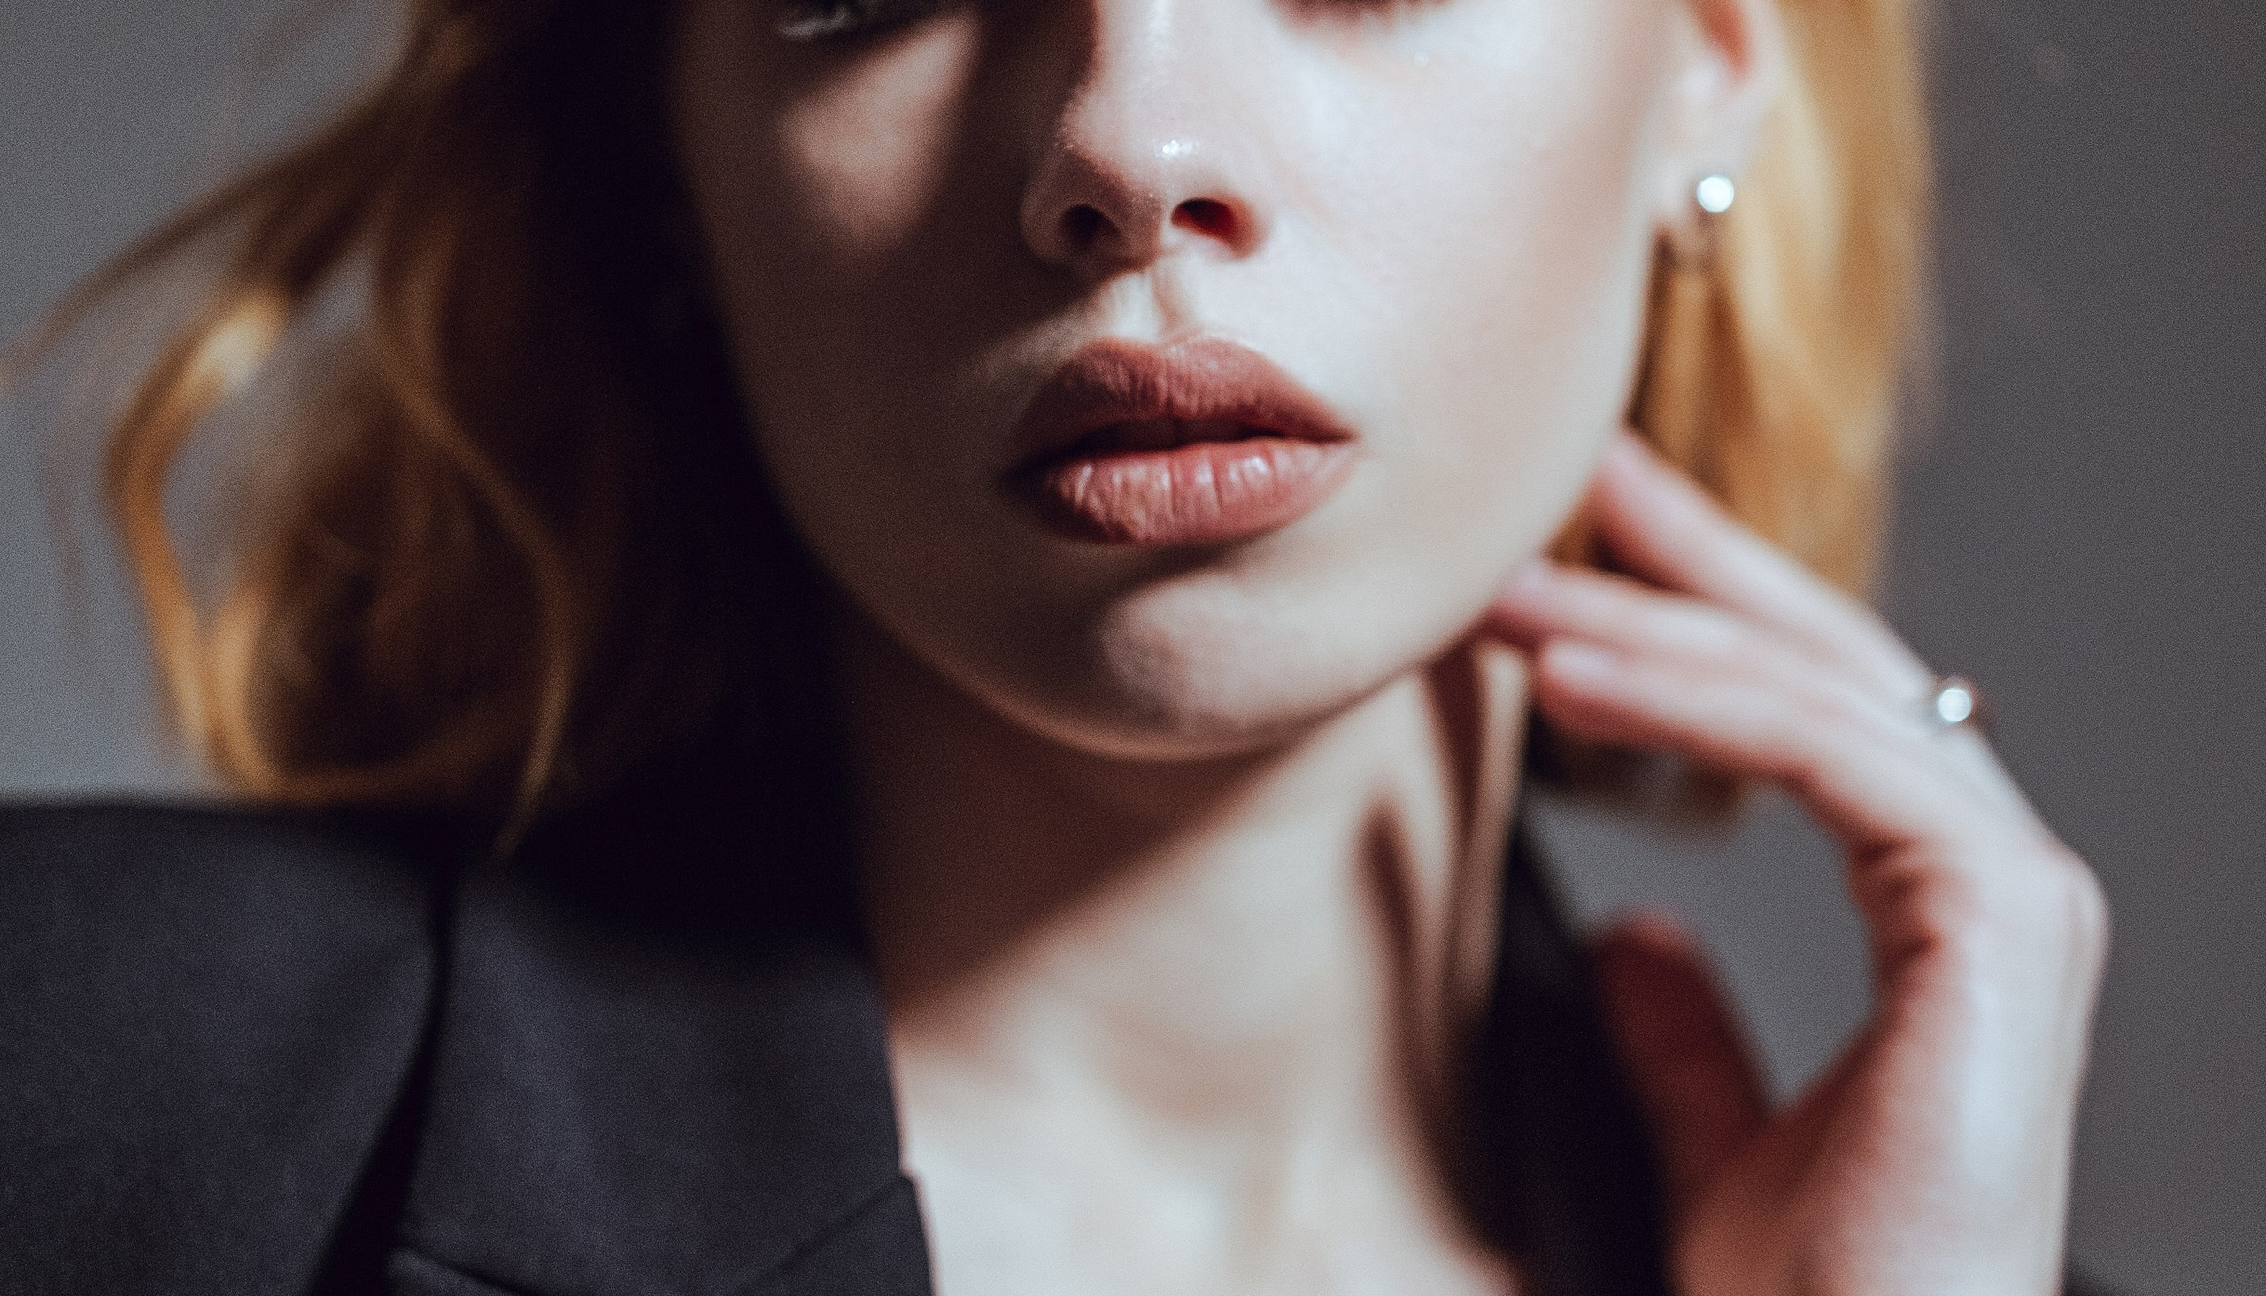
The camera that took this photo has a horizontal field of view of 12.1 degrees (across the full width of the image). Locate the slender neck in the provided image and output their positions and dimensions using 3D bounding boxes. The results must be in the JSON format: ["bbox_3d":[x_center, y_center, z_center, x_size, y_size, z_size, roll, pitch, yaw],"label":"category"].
[{"bbox_3d":[0.007,0.039,1.455,0.100,0.092,0.105,0,0,2],"label":"slender neck"}]

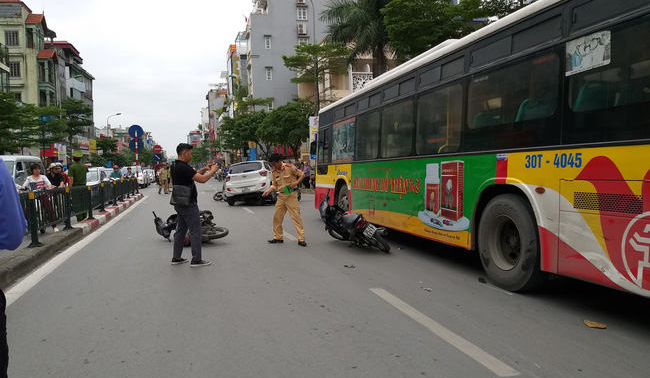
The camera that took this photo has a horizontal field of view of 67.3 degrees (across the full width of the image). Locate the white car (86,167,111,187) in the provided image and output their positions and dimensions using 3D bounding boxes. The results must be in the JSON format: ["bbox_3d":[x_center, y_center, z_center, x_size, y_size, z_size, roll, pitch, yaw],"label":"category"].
[{"bbox_3d":[-11.950,-0.250,25.000,1.760,1.620,4.300,-2,2,-16],"label":"white car"}]

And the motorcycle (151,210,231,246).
[{"bbox_3d":[-2.480,0.735,9.020,1.050,0.680,1.850,4,-2,-28],"label":"motorcycle"}]

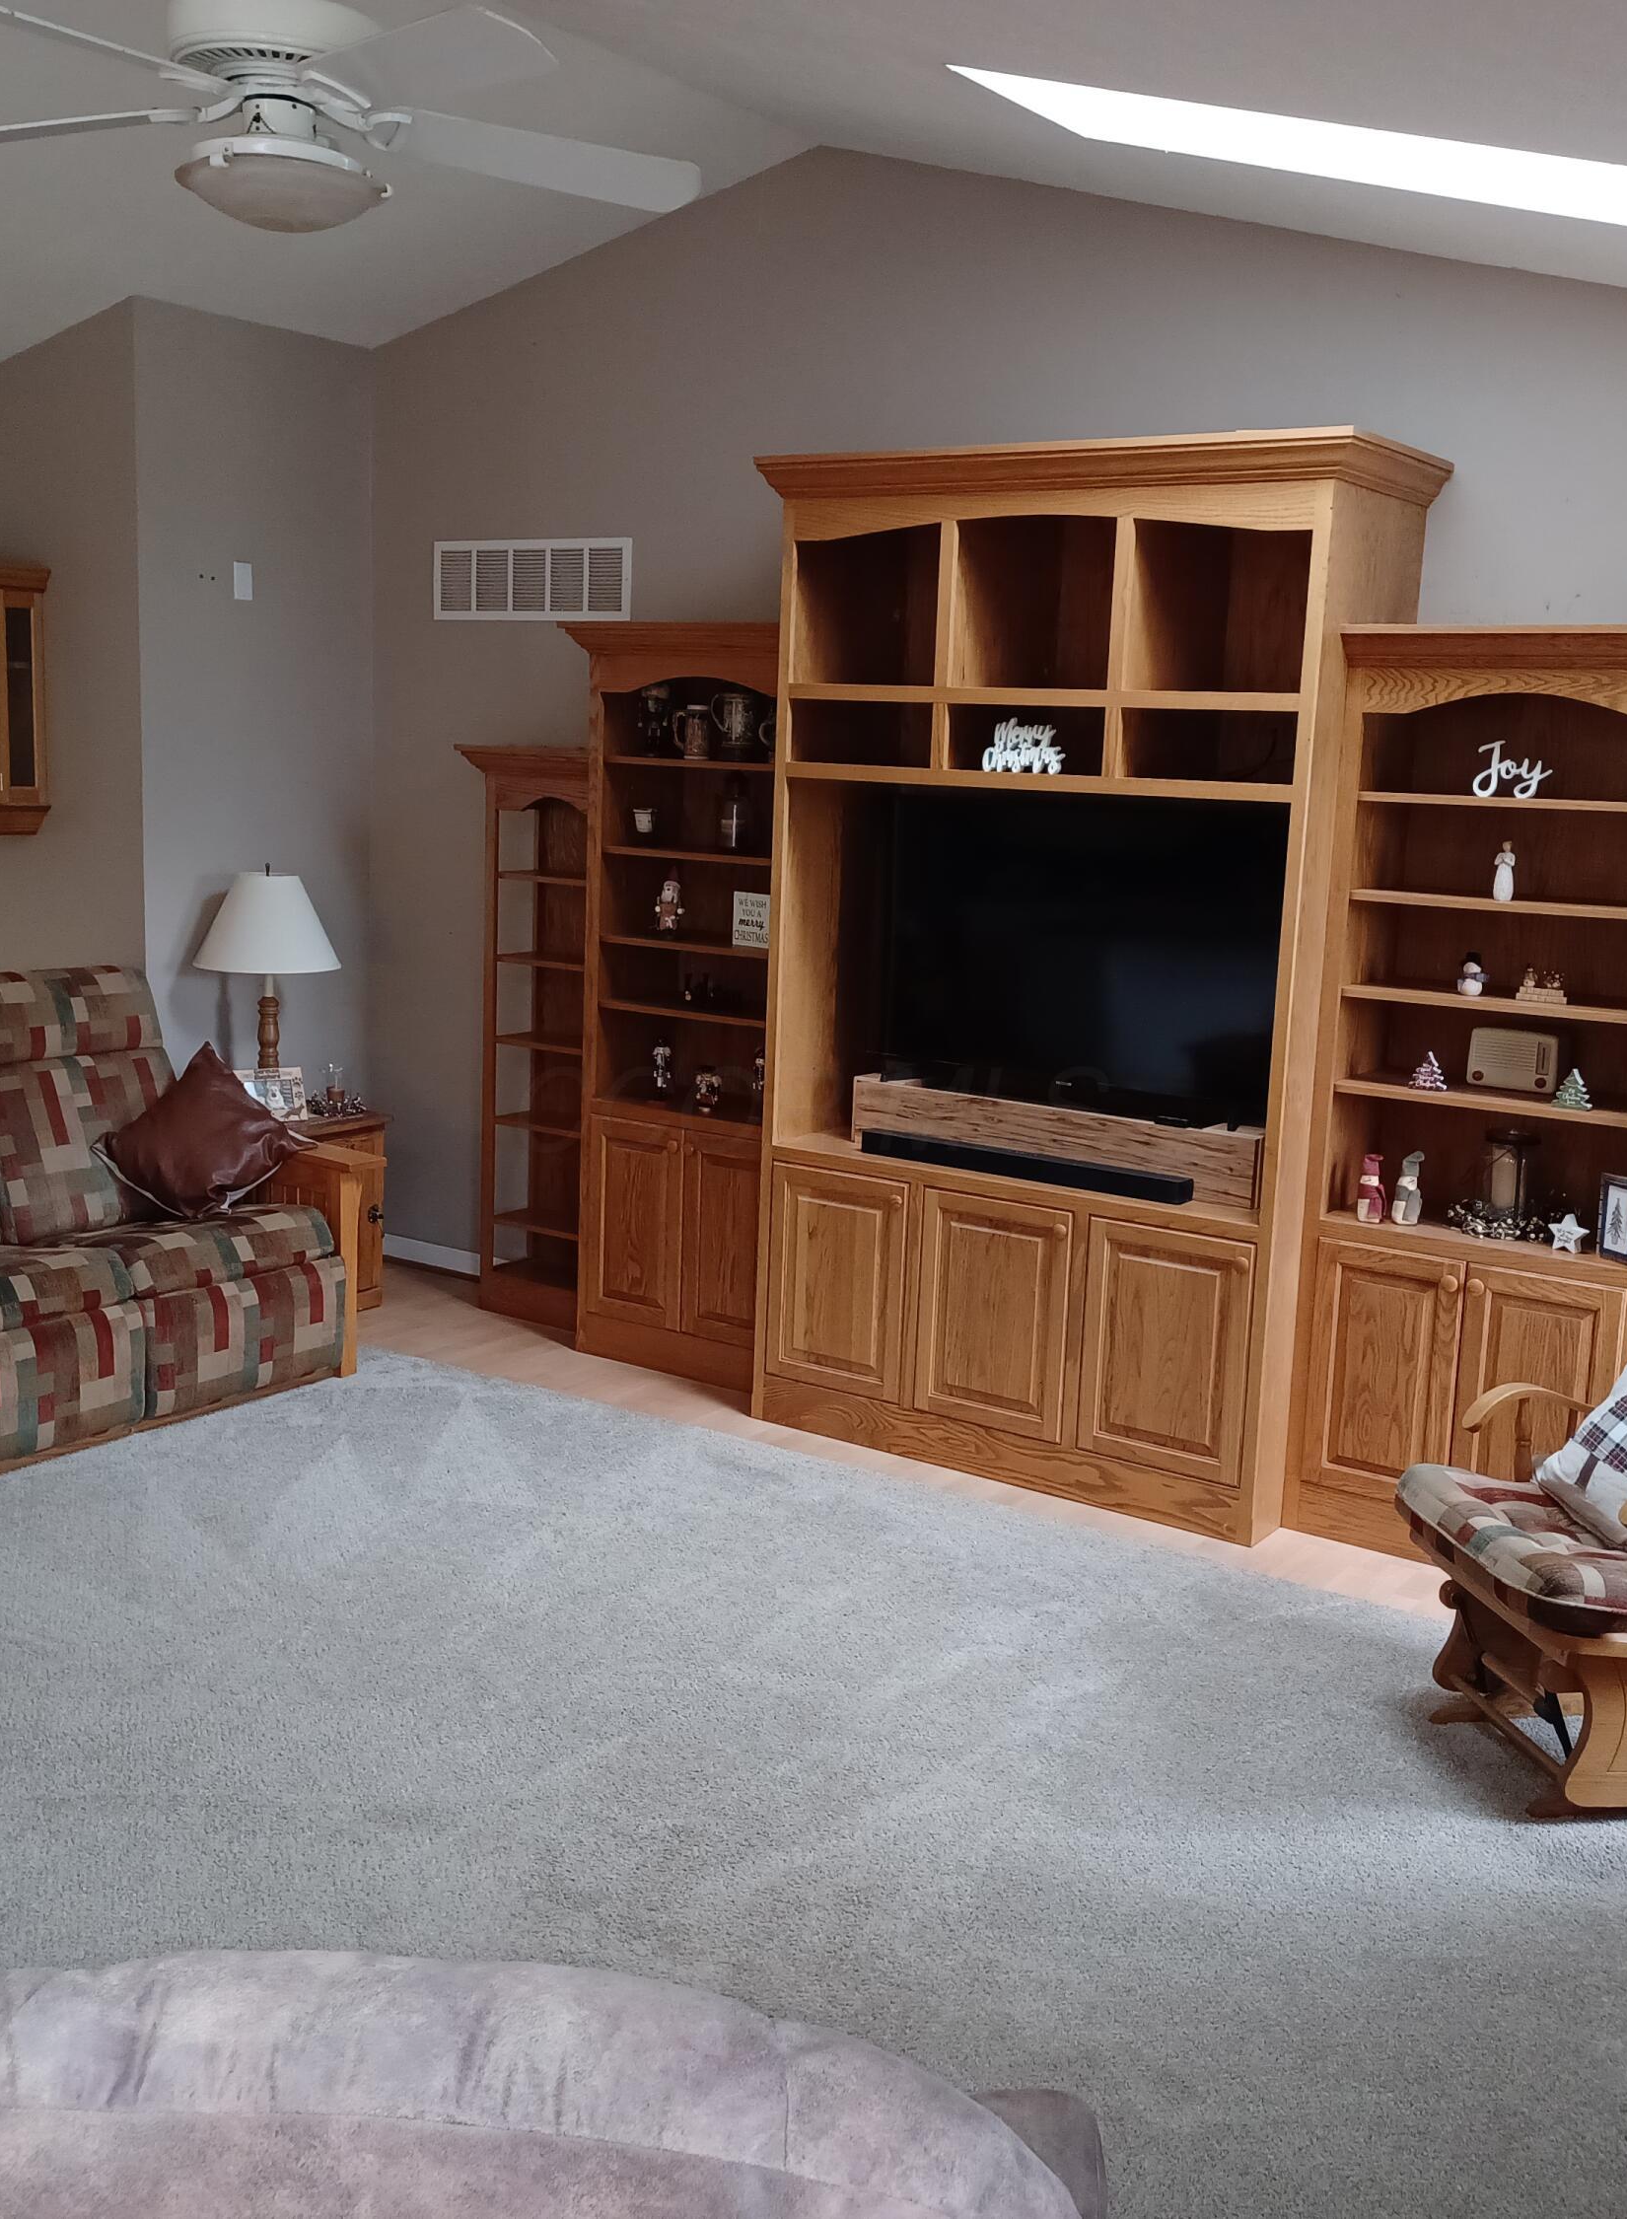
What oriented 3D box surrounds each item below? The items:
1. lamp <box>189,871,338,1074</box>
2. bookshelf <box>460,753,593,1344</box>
[{"bbox_3d":[-1.642,-0.359,6.446,0.434,0.751,0.434,9,12,34],"label":"lamp"},{"bbox_3d":[-0.752,-0.208,6.444,0.628,1.720,0.313,9,12,34],"label":"bookshelf"}]

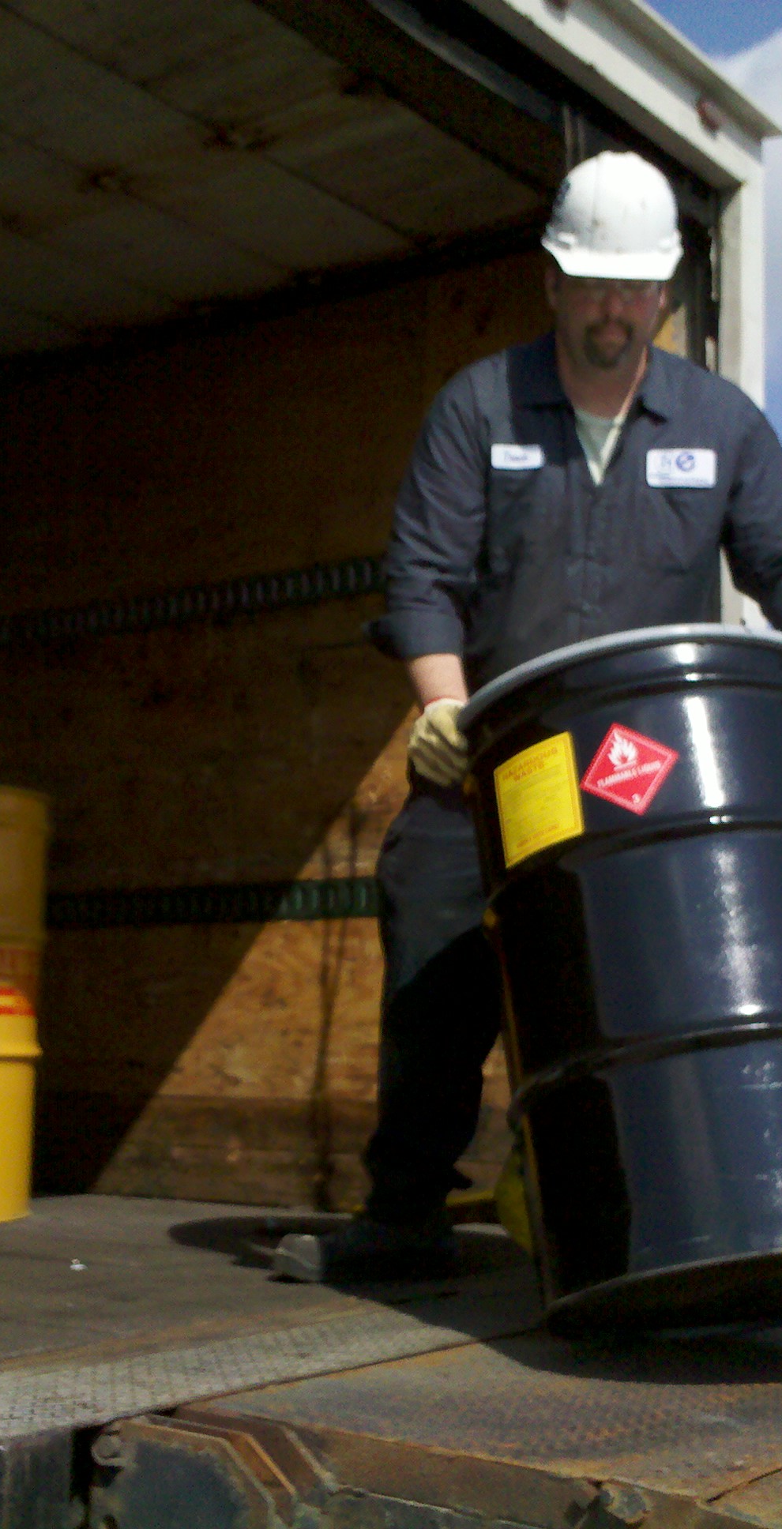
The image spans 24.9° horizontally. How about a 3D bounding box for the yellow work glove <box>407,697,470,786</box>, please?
[{"bbox_3d":[0.074,-0.035,2.830,0.110,0.150,0.130,5,-10,-30],"label":"yellow work glove"}]

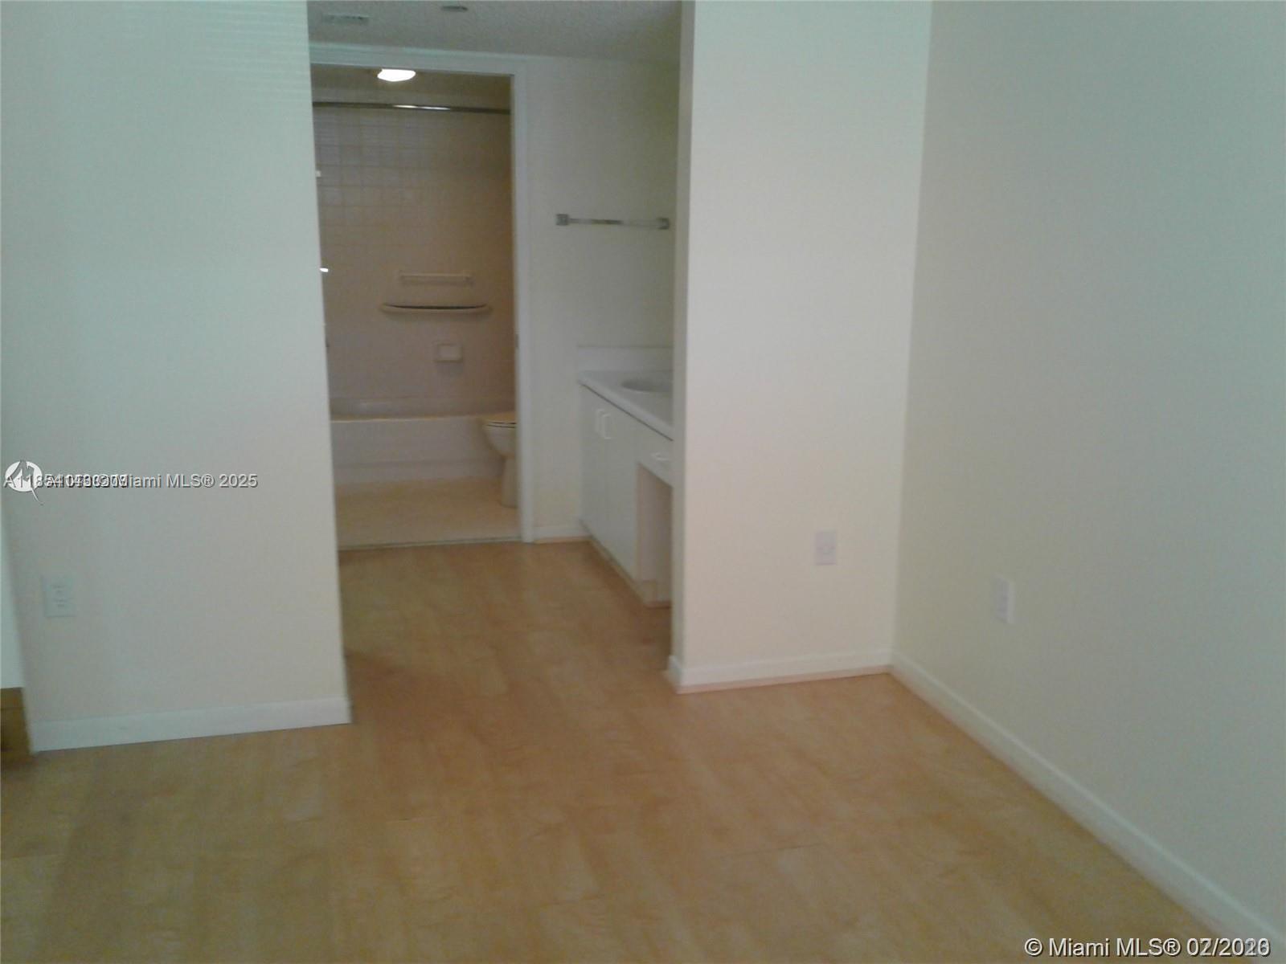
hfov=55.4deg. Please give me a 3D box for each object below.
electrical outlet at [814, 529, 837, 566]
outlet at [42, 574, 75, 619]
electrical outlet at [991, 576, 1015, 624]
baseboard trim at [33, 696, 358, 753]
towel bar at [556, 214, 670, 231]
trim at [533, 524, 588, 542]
[{"bbox_3d":[0.594,0.217,3.957,0.072,0.115,0.012,-3,13,-15],"label":"electrical outlet"},{"bbox_3d":[-1.607,0.318,3.380,0.074,0.115,0.012,-3,13,-15],"label":"outlet"},{"bbox_3d":[1.004,0.324,3.417,0.016,0.115,0.074,-3,13,-15],"label":"electrical outlet"},{"bbox_3d":[-1.293,0.695,3.550,0.869,0.086,0.018,-3,13,-15],"label":"baseboard trim"},{"bbox_3d":[-0.131,-1.149,5.415,0.504,0.050,0.070,-3,13,-15],"label":"towel bar"},{"bbox_3d":[-0.380,0.237,5.682,0.266,0.083,0.018,-3,13,-15],"label":"trim"}]

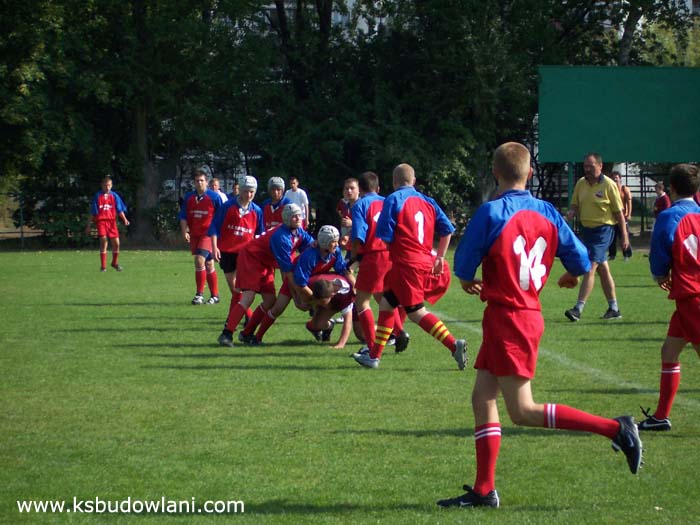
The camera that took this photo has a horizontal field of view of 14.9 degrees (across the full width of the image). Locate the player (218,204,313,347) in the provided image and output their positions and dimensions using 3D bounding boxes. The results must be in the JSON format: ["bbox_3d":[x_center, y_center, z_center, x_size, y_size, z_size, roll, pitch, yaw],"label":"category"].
[{"bbox_3d":[-0.760,0.098,24.013,0.850,1.280,0.580,1,2,25],"label":"player"}]

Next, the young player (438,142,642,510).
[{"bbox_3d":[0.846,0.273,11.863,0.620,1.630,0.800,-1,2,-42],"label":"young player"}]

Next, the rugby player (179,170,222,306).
[{"bbox_3d":[-1.820,-0.335,32.604,0.540,1.650,0.380,0,2,-4],"label":"rugby player"}]

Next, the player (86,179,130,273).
[{"bbox_3d":[-4.035,-0.651,44.600,0.700,1.590,0.380,0,2,4],"label":"player"}]

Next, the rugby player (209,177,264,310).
[{"bbox_3d":[-1.148,-0.119,27.008,0.560,1.540,0.500,0,2,-4],"label":"rugby player"}]

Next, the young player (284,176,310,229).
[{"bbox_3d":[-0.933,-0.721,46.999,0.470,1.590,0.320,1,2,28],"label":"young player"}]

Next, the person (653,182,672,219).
[{"bbox_3d":[5.678,-0.734,48.499,0.330,1.530,0.450,-1,2,-32],"label":"person"}]

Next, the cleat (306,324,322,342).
[{"bbox_3d":[-0.323,0.659,24.600,0.100,0.110,0.260,-2,32,-44],"label":"cleat"}]

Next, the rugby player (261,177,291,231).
[{"bbox_3d":[-0.812,-0.191,29.507,0.470,1.540,0.380,0,2,-2],"label":"rugby player"}]

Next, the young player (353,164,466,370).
[{"bbox_3d":[0.474,0.027,20.910,0.600,1.600,0.700,-1,2,-38],"label":"young player"}]

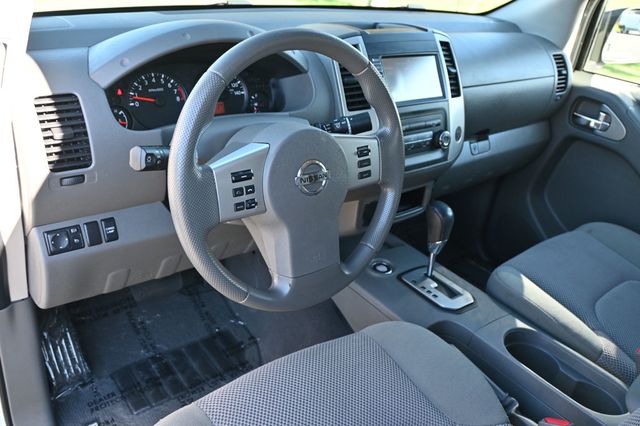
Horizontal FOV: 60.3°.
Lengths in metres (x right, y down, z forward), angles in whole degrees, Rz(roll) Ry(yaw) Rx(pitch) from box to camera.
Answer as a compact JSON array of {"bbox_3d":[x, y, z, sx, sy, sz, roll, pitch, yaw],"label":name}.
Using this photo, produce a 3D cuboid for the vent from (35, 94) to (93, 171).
[{"bbox_3d":[-0.348,-0.107,0.745,0.056,0.101,0.030,-15,16,-36],"label":"vent"}]

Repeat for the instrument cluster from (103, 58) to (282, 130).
[{"bbox_3d":[-0.197,-0.209,0.948,0.315,0.125,0.060,-15,17,-36],"label":"instrument cluster"}]

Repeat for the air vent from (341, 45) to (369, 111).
[{"bbox_3d":[0.056,-0.246,1.004,0.048,0.117,0.030,-10,8,-30],"label":"air vent"}]

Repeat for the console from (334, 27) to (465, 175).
[{"bbox_3d":[0.149,-0.218,1.103,0.345,0.270,0.100,-15,15,-36],"label":"console"}]

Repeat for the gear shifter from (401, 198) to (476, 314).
[{"bbox_3d":[0.242,0.077,1.078,0.096,0.170,0.145,-15,35,-36],"label":"gear shifter"}]

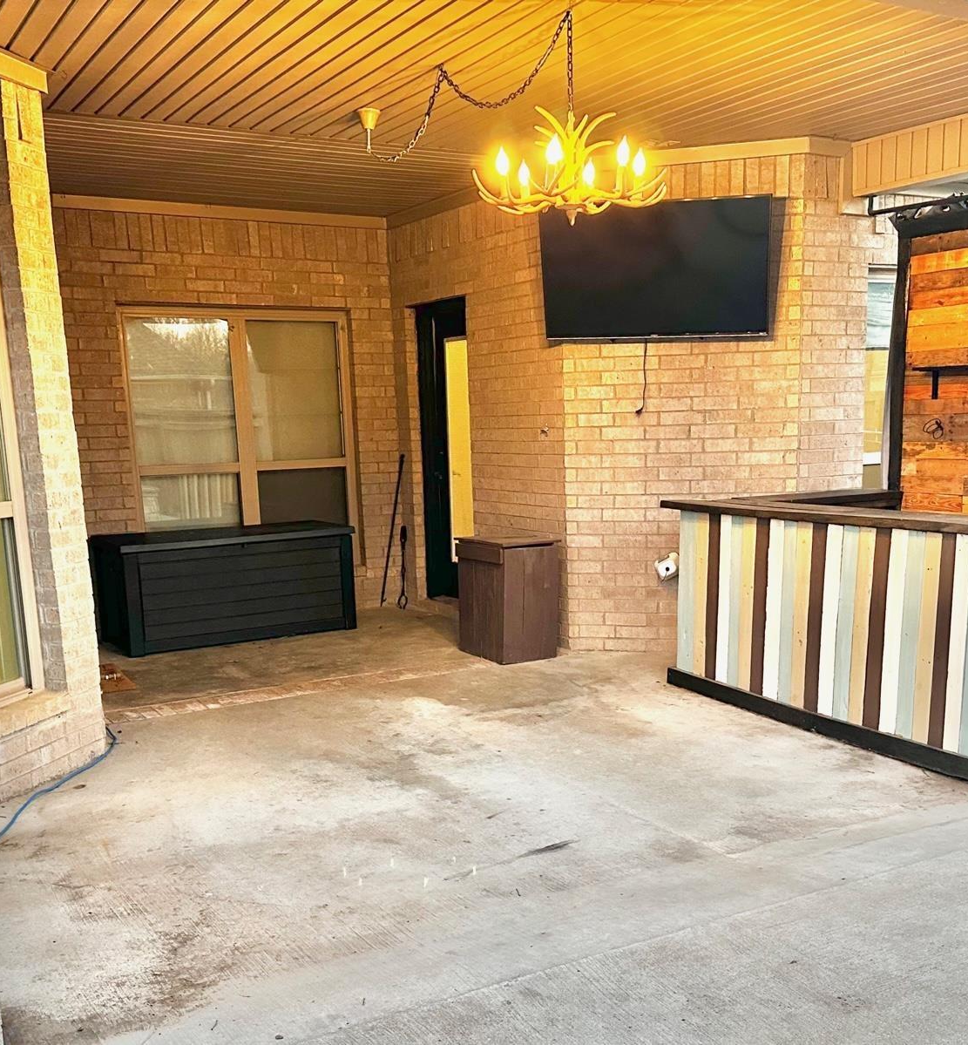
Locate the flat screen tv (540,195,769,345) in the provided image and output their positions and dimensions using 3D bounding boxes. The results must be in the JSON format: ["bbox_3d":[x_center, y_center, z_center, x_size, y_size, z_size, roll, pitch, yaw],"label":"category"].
[{"bbox_3d":[0.910,-1.350,5.200,1.240,0.710,0.060,0,16,15],"label":"flat screen tv"}]

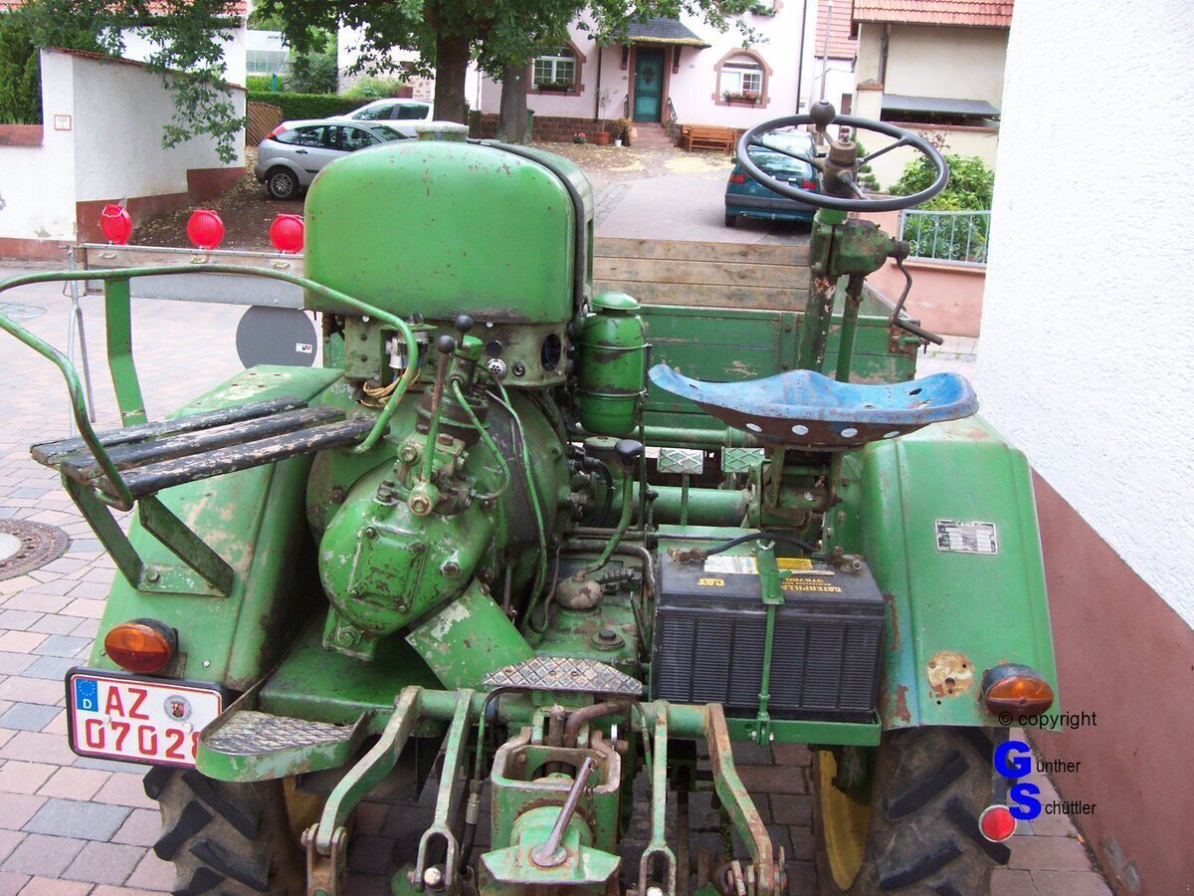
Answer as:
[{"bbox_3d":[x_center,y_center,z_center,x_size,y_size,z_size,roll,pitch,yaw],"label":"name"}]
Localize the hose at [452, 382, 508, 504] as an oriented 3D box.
[{"bbox_3d":[-0.201,-0.013,2.020,0.097,0.195,0.085,2,17,4],"label":"hose"}]

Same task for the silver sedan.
[{"bbox_3d":[-4.321,-5.352,22.160,4.170,1.430,1.700,9,19,16],"label":"silver sedan"}]

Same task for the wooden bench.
[{"bbox_3d":[3.390,-9.373,35.500,1.650,0.860,0.600,3,14,0],"label":"wooden bench"}]

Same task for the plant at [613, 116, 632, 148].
[{"bbox_3d":[0.738,-9.563,35.500,0.600,0.970,0.550,5,13,11],"label":"plant"}]

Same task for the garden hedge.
[{"bbox_3d":[-7.791,-8.833,31.500,3.800,1.500,0.900,1,13,-6],"label":"garden hedge"}]

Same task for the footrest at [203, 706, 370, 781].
[{"bbox_3d":[-0.476,0.450,1.786,0.210,0.047,0.155,5,14,8],"label":"footrest"}]

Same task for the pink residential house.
[{"bbox_3d":[1.778,-14.726,40.127,10.200,8.500,9.500,3,14,0],"label":"pink residential house"}]

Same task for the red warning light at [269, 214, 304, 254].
[{"bbox_3d":[-1.471,-1.022,5.600,0.182,0.195,0.095,7,13,17],"label":"red warning light"}]

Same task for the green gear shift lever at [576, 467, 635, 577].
[{"bbox_3d":[0.015,0.128,2.030,0.100,0.195,0.050,3,13,3],"label":"green gear shift lever"}]

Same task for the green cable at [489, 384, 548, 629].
[{"bbox_3d":[-0.142,0.106,2.100,0.105,0.440,0.120,2,17,4],"label":"green cable"}]

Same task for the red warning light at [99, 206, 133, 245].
[{"bbox_3d":[-2.467,-1.142,6.020,0.182,0.200,0.065,9,15,23],"label":"red warning light"}]

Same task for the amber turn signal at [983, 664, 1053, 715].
[{"bbox_3d":[0.642,0.368,1.790,0.106,0.072,0.063,2,17,4],"label":"amber turn signal"}]

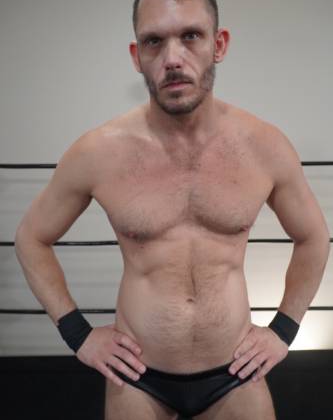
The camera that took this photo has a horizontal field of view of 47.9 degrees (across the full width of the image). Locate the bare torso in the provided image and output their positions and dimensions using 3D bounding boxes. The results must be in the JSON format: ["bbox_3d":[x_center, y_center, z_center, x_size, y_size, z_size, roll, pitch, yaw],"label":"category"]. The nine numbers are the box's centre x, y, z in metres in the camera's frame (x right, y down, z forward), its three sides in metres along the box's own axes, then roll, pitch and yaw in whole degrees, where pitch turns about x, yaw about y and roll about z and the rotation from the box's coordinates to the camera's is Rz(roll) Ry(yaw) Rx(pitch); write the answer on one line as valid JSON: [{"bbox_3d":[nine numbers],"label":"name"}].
[{"bbox_3d":[0.037,0.065,0.851,0.385,0.570,0.240,-2,20,-6],"label":"bare torso"}]

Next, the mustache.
[{"bbox_3d":[0.018,-0.229,0.656,0.056,0.027,0.022,-3,20,8],"label":"mustache"}]

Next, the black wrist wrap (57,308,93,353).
[{"bbox_3d":[-0.221,0.292,0.910,0.068,0.075,0.060,-25,6,3],"label":"black wrist wrap"}]

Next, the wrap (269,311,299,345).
[{"bbox_3d":[0.296,0.298,0.944,0.068,0.070,0.060,19,18,-12],"label":"wrap"}]

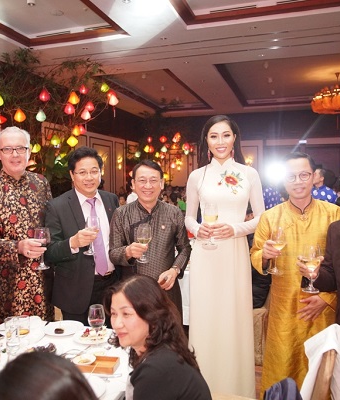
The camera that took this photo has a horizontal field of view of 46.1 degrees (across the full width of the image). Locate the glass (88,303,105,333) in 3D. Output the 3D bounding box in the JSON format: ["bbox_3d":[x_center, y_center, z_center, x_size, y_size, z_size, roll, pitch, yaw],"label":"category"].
[{"bbox_3d":[-0.316,0.549,1.740,0.074,0.185,0.074,-1,3,0],"label":"glass"}]

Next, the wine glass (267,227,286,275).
[{"bbox_3d":[0.455,0.213,1.690,0.066,0.200,0.066,3,7,0],"label":"wine glass"}]

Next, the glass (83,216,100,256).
[{"bbox_3d":[-0.378,0.176,1.940,0.070,0.188,0.070,9,7,0],"label":"glass"}]

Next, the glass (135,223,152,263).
[{"bbox_3d":[-0.125,0.207,1.940,0.070,0.188,0.070,4,5,0],"label":"glass"}]

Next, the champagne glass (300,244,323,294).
[{"bbox_3d":[0.577,0.281,1.620,0.068,0.191,0.068,2,3,0],"label":"champagne glass"}]

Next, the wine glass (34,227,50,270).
[{"bbox_3d":[-0.576,0.221,1.810,0.070,0.190,0.070,1,3,0],"label":"wine glass"}]

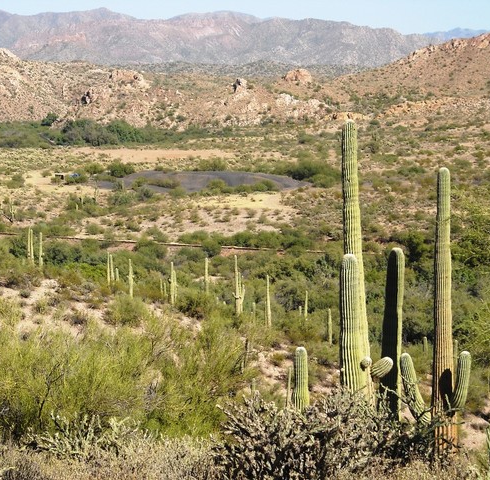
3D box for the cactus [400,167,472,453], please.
[{"bbox_3d":[3.729,1.370,38.000,1.390,5.618,0.650,0,6,0],"label":"cactus"}]

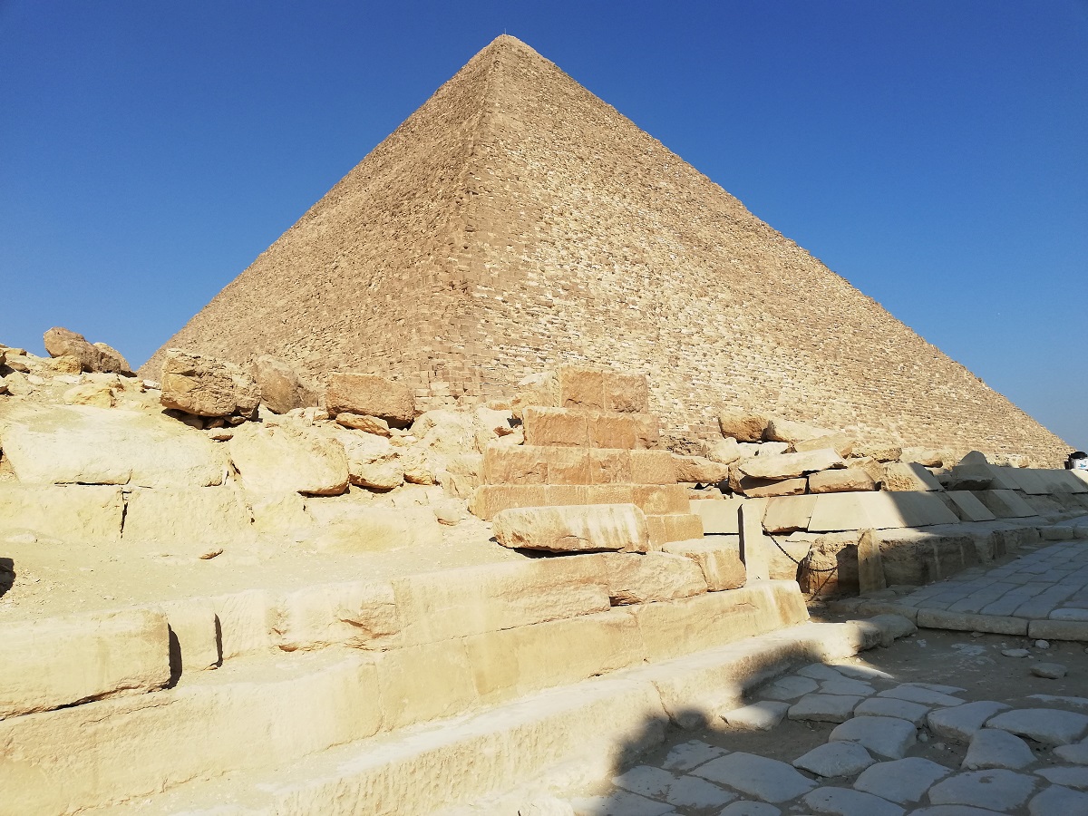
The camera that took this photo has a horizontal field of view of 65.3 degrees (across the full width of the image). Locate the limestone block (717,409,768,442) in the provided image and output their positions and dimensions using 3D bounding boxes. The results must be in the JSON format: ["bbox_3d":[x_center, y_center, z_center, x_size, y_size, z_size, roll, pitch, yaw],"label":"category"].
[{"bbox_3d":[3.731,0.342,16.000,0.700,0.560,0.700,5,-11,-39],"label":"limestone block"}]

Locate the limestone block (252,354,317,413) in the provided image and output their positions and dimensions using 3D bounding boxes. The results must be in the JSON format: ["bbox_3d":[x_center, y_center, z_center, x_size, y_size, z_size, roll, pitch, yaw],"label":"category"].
[{"bbox_3d":[-3.624,-0.306,11.750,0.950,0.800,0.750,0,-9,-15],"label":"limestone block"}]

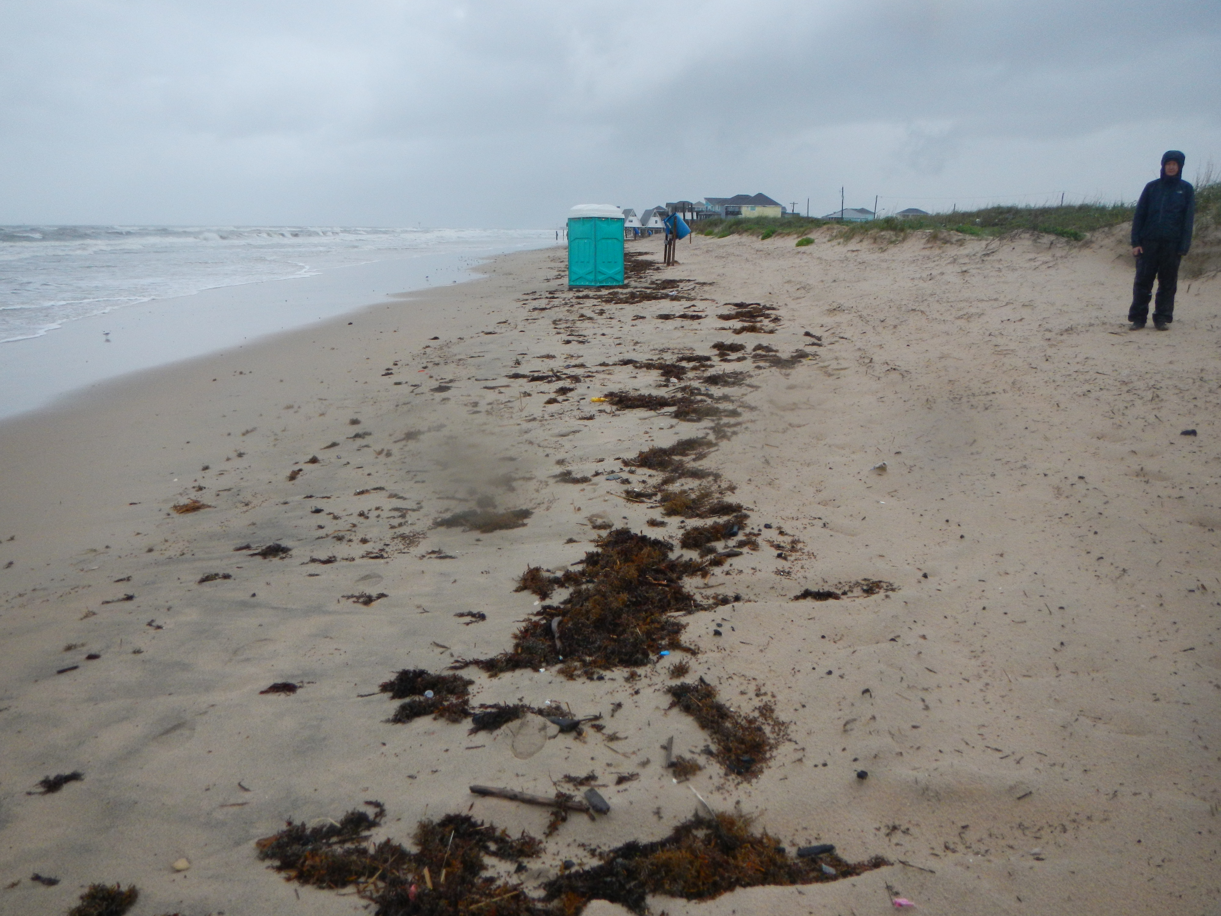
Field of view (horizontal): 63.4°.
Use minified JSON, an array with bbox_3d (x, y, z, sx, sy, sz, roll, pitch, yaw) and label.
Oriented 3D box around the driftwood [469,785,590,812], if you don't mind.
[{"bbox_3d":[-0.231,0.971,2.818,0.355,0.031,0.032,3,13,13],"label":"driftwood"}]

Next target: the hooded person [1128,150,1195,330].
[{"bbox_3d":[5.641,-2.213,10.121,0.540,1.790,0.340,9,16,34],"label":"hooded person"}]

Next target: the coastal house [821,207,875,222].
[{"bbox_3d":[58.405,-57.932,243.132,12.500,7.000,11.000,4,13,14],"label":"coastal house"}]

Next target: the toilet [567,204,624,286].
[{"bbox_3d":[-0.389,-6.093,28.357,1.100,2.310,1.200,-11,17,-40],"label":"toilet"}]

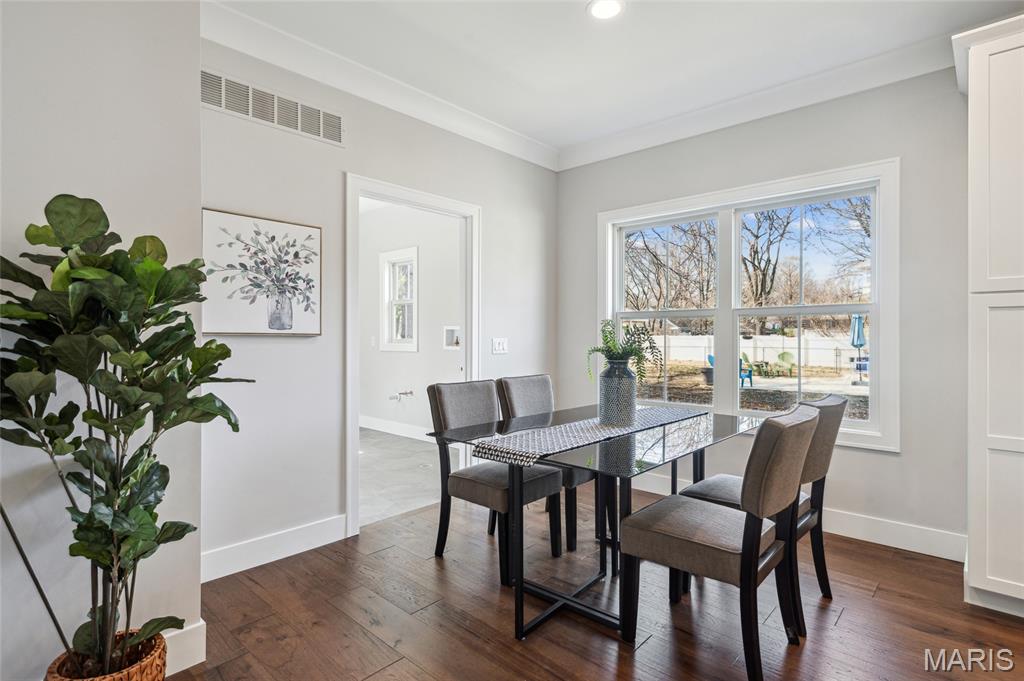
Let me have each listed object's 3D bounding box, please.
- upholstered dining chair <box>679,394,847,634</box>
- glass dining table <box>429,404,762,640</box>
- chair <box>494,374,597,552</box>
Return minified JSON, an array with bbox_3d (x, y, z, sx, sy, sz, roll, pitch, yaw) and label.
[{"bbox_3d":[1.130,0.704,2.189,0.580,0.915,0.460,0,1,43],"label":"upholstered dining chair"},{"bbox_3d":[0.490,0.786,2.320,0.965,0.750,1.430,0,1,43],"label":"glass dining table"},{"bbox_3d":[0.274,0.698,3.006,0.580,0.915,0.460,0,1,43],"label":"chair"}]

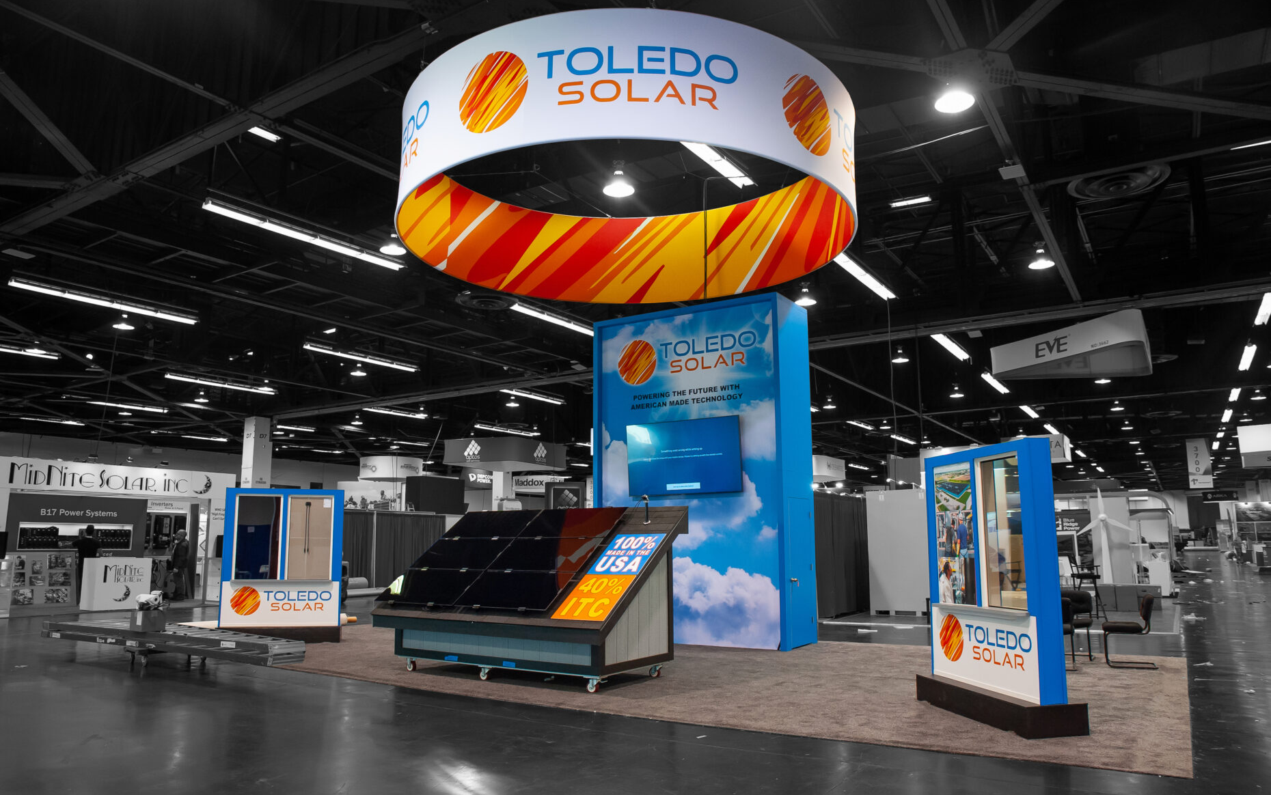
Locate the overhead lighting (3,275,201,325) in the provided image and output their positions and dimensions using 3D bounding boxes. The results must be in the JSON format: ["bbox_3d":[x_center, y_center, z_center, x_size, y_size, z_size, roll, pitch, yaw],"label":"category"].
[{"bbox_3d":[-14.580,-2.619,23.599,0.300,0.160,4.870,-6,-11,32],"label":"overhead lighting"}]

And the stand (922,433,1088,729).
[{"bbox_3d":[2.837,1.468,6.834,0.525,2.109,1.500,2,-10,-10],"label":"stand"}]

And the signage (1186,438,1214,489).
[{"bbox_3d":[33.955,3.974,50.952,1.150,2.920,0.060,-6,-11,32],"label":"signage"}]

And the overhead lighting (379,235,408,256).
[{"bbox_3d":[-5.352,-3.406,18.733,0.580,0.400,0.580,0,-9,0],"label":"overhead lighting"}]

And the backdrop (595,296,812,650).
[{"bbox_3d":[0.970,1.142,12.676,3.090,4.810,1.190,-6,-11,32],"label":"backdrop"}]

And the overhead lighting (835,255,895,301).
[{"bbox_3d":[5.737,-3.101,21.311,0.320,0.140,4.850,-6,-11,32],"label":"overhead lighting"}]

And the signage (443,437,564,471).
[{"bbox_3d":[-7.078,3.228,46.907,4.370,1.240,5.770,-4,-10,22],"label":"signage"}]

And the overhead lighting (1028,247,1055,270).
[{"bbox_3d":[9.840,-3.406,20.527,0.570,0.440,0.570,0,-10,0],"label":"overhead lighting"}]

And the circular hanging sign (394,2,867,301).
[{"bbox_3d":[-0.121,-2.892,11.855,6.100,1.522,6.100,0,-10,0],"label":"circular hanging sign"}]

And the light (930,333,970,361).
[{"bbox_3d":[10.970,-1.805,29.394,0.300,0.160,4.870,-6,-11,32],"label":"light"}]

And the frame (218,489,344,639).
[{"bbox_3d":[-4.863,2.322,11.808,1.620,2.098,0.520,2,-10,-10],"label":"frame"}]

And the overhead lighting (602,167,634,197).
[{"bbox_3d":[-0.326,-4.152,16.202,0.570,0.440,0.570,0,-10,0],"label":"overhead lighting"}]

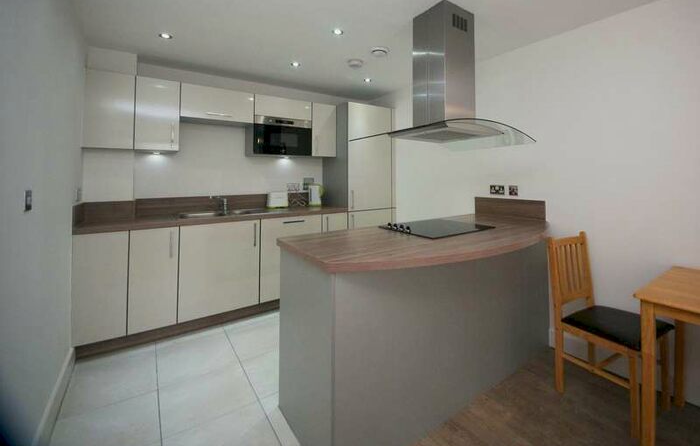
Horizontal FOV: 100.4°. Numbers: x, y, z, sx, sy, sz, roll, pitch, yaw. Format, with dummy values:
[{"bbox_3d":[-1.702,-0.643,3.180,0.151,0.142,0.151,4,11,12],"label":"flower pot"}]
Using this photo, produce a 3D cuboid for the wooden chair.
[{"bbox_3d":[1.490,0.559,1.712,0.450,0.926,0.481,-5,7,-34],"label":"wooden chair"}]

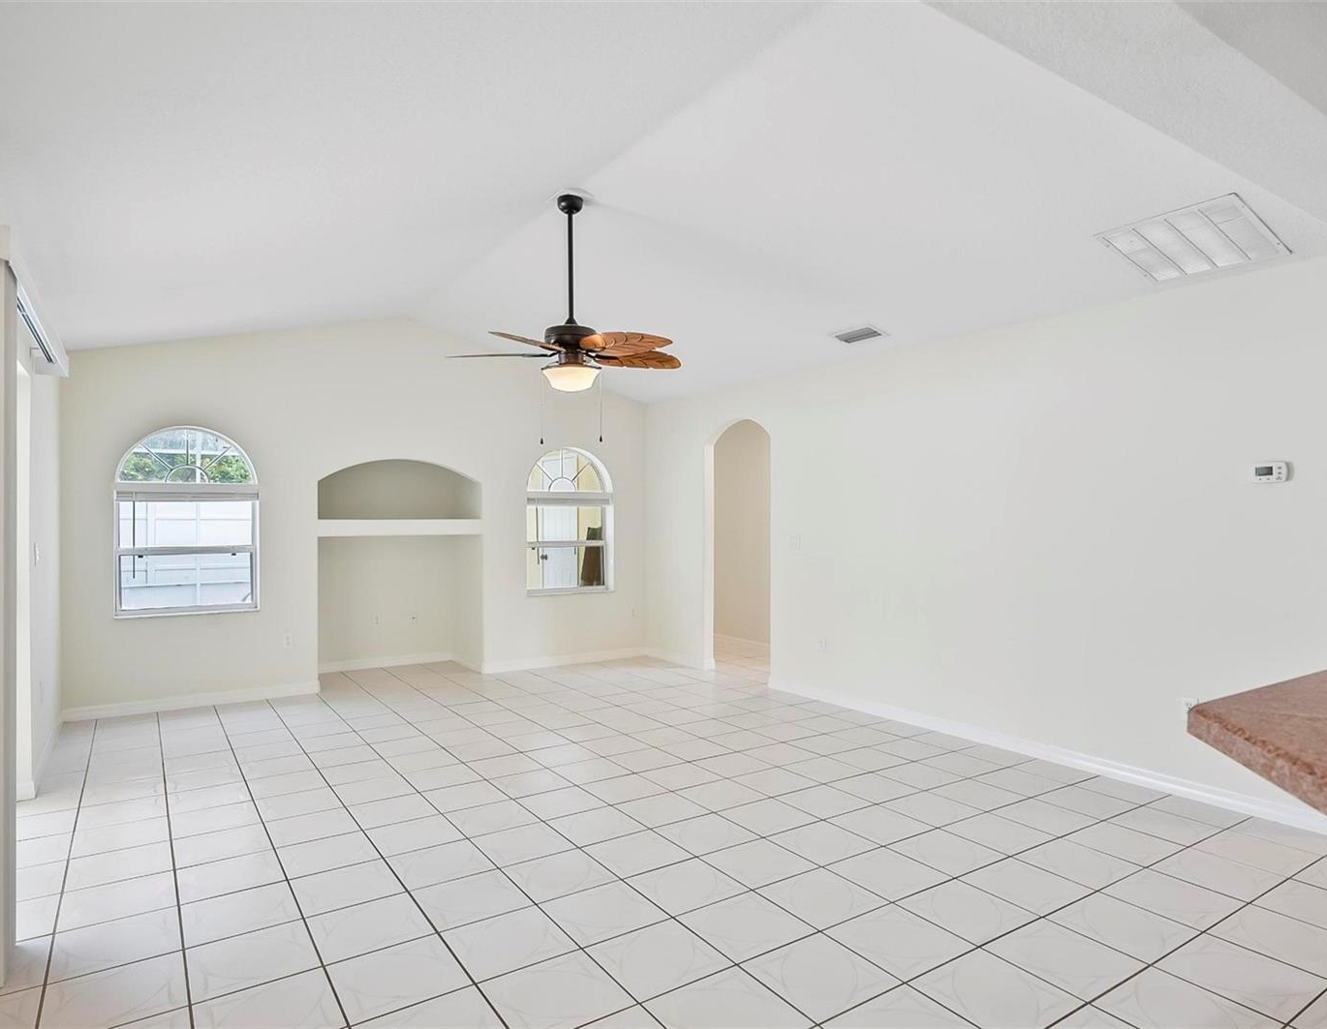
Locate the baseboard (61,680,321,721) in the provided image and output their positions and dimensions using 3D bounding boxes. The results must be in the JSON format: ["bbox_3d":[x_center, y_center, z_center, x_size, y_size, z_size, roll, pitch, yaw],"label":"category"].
[{"bbox_3d":[-3.291,1.321,5.510,1.550,0.087,0.020,0,0,-33],"label":"baseboard"}]

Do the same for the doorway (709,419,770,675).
[{"bbox_3d":[0.647,0.291,6.450,0.130,2.135,0.840,0,0,-34],"label":"doorway"}]

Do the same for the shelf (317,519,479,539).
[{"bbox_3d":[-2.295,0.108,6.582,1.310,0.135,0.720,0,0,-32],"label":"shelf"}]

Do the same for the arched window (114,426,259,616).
[{"bbox_3d":[-3.356,0.037,5.493,0.870,1.325,0.110,0,0,-32],"label":"arched window"}]

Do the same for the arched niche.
[{"bbox_3d":[-2.292,-0.201,6.579,1.310,0.485,0.750,0,0,-32],"label":"arched niche"}]

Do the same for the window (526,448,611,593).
[{"bbox_3d":[-0.865,0.057,7.090,0.865,1.315,0.120,0,0,-32],"label":"window"}]

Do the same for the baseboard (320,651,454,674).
[{"bbox_3d":[-2.506,1.325,6.910,1.280,0.087,0.020,0,0,-32],"label":"baseboard"}]

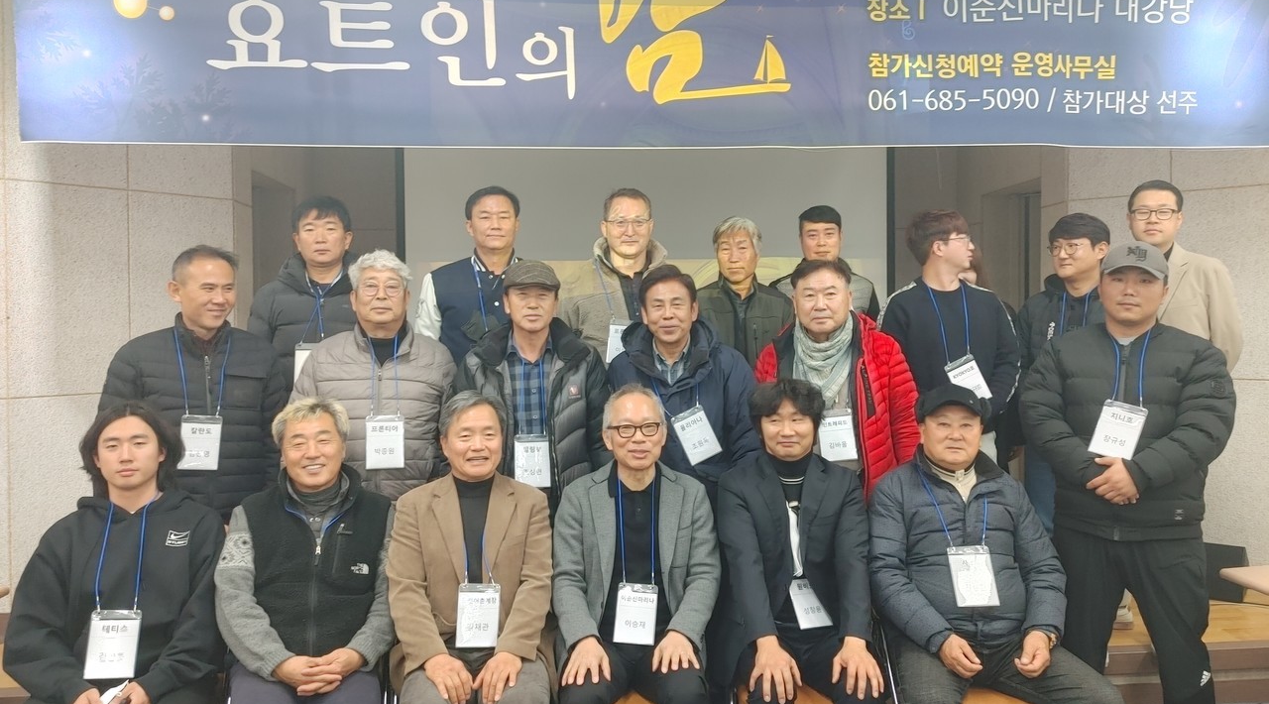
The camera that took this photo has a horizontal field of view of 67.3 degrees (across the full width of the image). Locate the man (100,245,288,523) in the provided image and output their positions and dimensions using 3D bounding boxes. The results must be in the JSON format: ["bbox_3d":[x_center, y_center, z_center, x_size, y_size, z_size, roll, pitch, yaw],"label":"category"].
[{"bbox_3d":[-1.368,0.531,3.023,0.620,1.740,0.370,-1,2,-26],"label":"man"}]

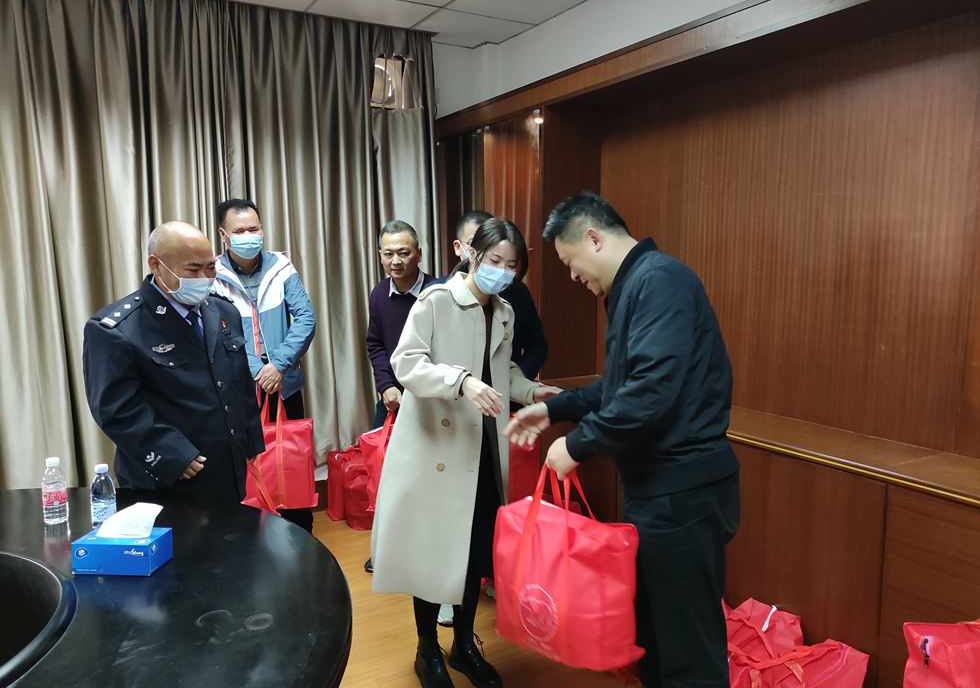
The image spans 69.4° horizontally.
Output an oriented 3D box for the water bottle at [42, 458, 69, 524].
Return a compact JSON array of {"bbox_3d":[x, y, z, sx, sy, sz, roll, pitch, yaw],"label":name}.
[{"bbox_3d":[-1.198,0.399,1.938,0.061,0.180,0.061,-6,9,-32],"label":"water bottle"}]

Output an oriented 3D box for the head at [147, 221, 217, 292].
[{"bbox_3d":[-0.989,-0.261,2.270,0.210,0.245,0.170,22,19,33],"label":"head"}]

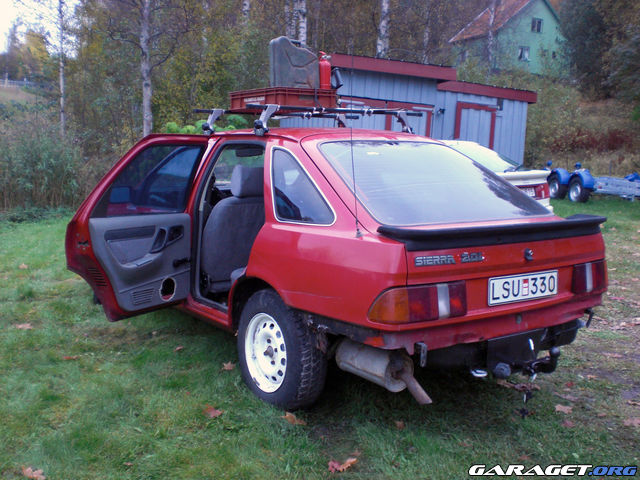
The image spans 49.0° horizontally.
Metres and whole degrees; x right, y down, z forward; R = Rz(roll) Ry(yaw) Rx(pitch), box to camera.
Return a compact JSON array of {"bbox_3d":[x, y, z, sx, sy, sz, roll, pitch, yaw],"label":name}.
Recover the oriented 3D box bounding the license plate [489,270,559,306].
[{"bbox_3d":[0.911,0.210,3.121,0.475,0.115,0.012,-5,10,-36],"label":"license plate"}]

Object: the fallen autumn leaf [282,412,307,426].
[{"bbox_3d":[-0.118,0.833,3.259,0.110,0.027,0.100,1,8,0],"label":"fallen autumn leaf"}]

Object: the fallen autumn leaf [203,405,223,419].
[{"bbox_3d":[-0.509,0.812,3.329,0.100,0.030,0.100,1,8,0],"label":"fallen autumn leaf"}]

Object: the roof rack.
[{"bbox_3d":[-0.056,-0.720,4.362,1.280,0.165,0.710,-5,10,-36],"label":"roof rack"}]

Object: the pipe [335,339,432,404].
[{"bbox_3d":[0.272,0.555,3.158,0.180,0.200,0.610,-5,10,-36],"label":"pipe"}]

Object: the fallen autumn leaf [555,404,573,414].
[{"bbox_3d":[1.199,0.834,3.459,0.085,0.020,0.080,1,8,0],"label":"fallen autumn leaf"}]

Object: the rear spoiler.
[{"bbox_3d":[0.841,-0.039,3.191,1.430,0.105,0.250,-5,10,-36],"label":"rear spoiler"}]

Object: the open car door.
[{"bbox_3d":[-0.890,-0.066,3.624,0.220,0.980,0.890,6,10,30],"label":"open car door"}]

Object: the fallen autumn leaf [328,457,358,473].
[{"bbox_3d":[0.094,0.899,2.816,0.120,0.030,0.100,1,8,0],"label":"fallen autumn leaf"}]

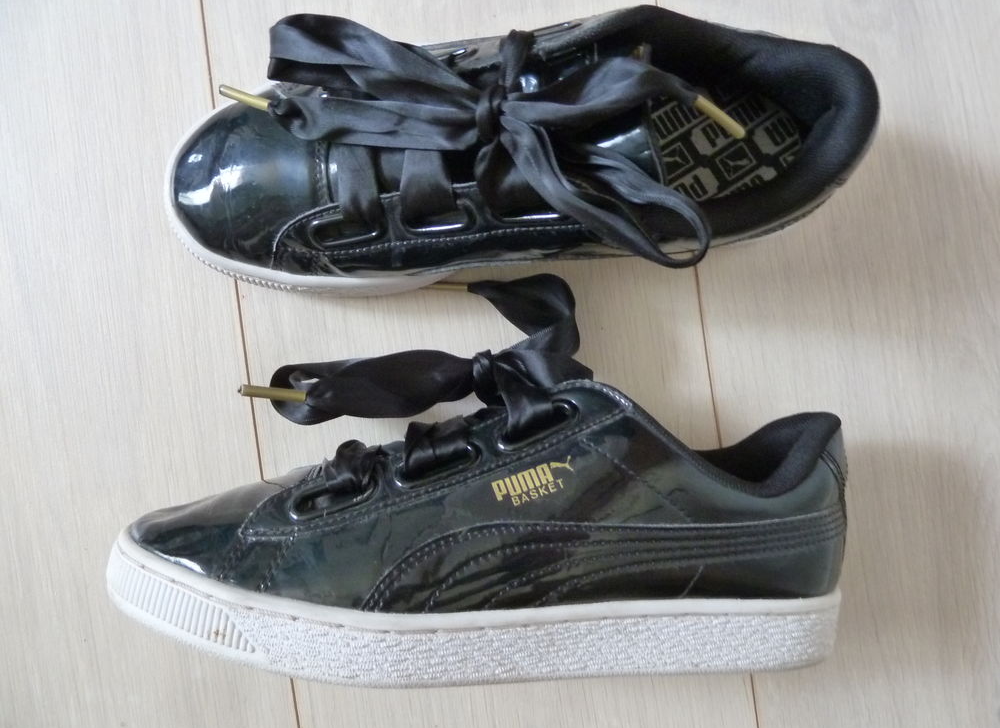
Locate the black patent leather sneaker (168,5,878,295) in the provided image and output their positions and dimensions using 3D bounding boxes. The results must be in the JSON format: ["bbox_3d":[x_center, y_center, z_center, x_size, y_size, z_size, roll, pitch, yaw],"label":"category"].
[{"bbox_3d":[-0.004,-0.079,0.261,0.267,0.102,0.100,-2,90,0],"label":"black patent leather sneaker"}]

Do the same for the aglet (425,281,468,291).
[{"bbox_3d":[-0.024,-0.033,0.308,0.021,0.004,0.004,0,90,0],"label":"aglet"}]

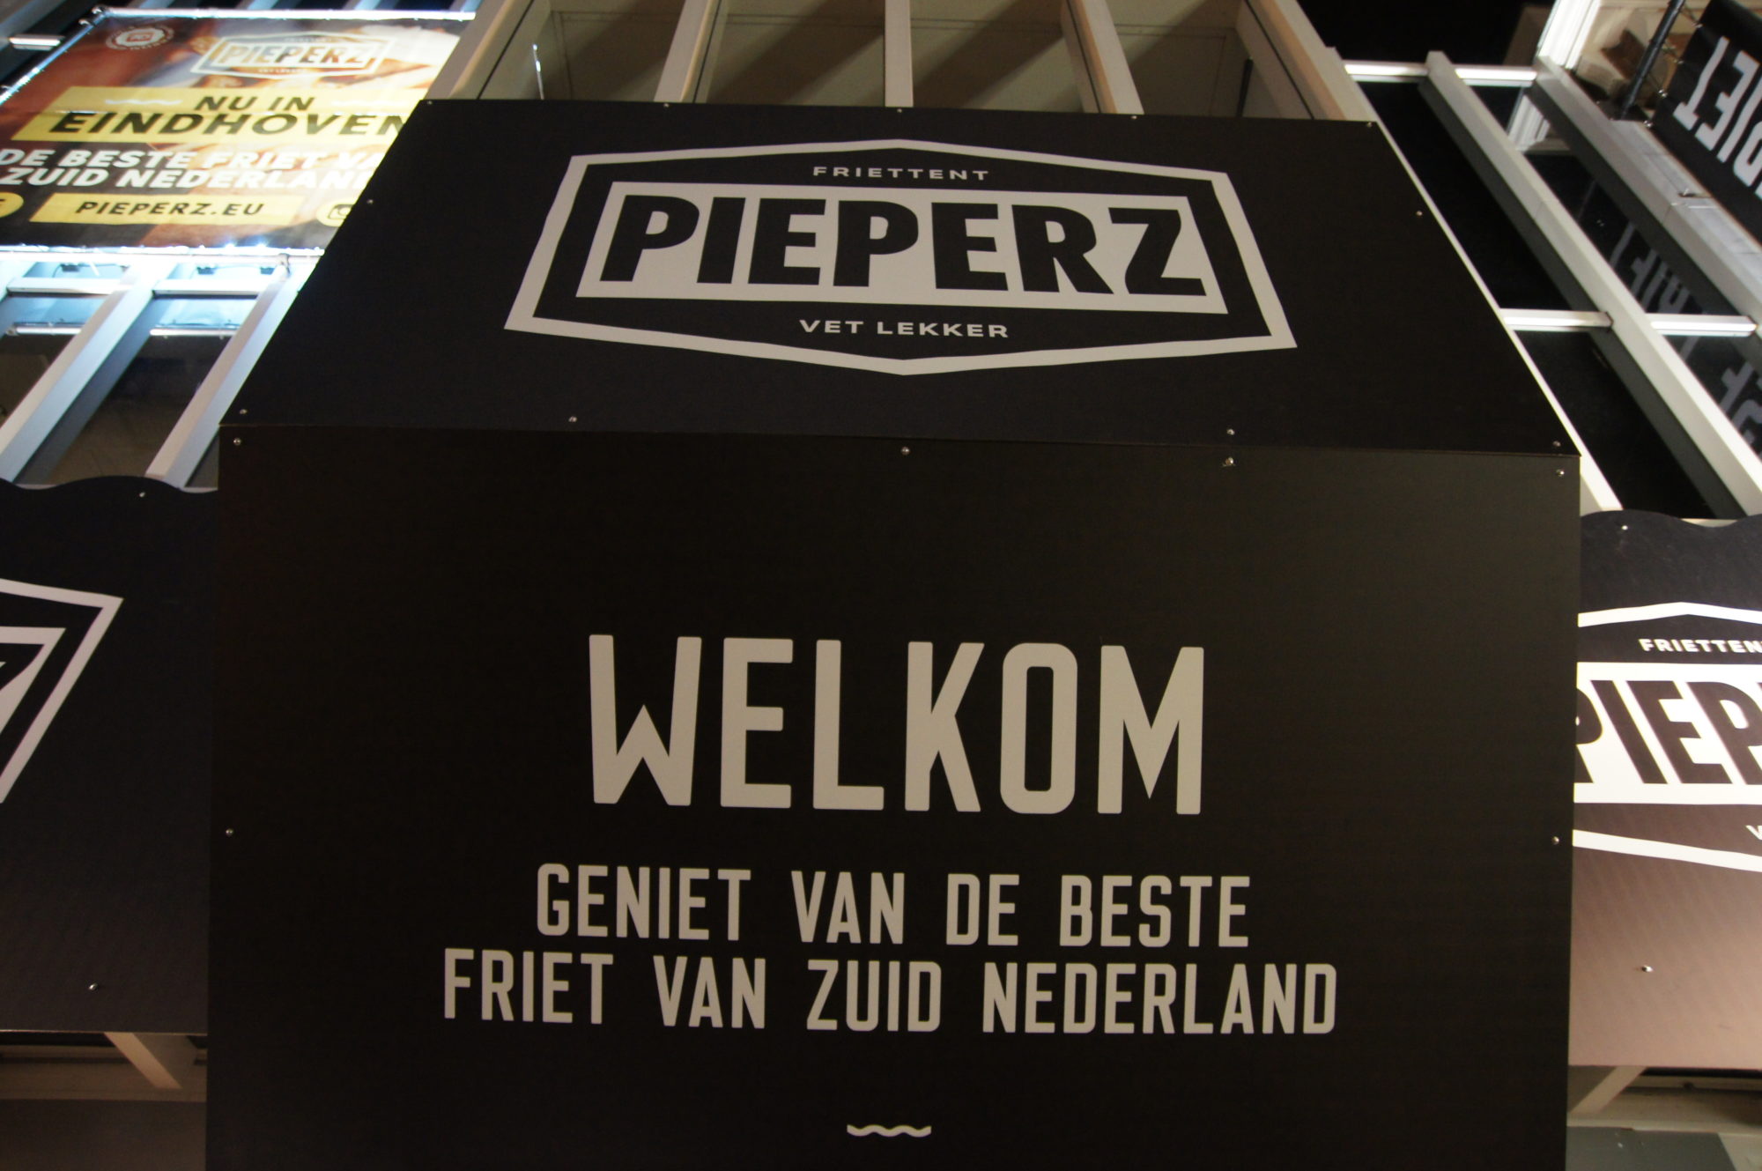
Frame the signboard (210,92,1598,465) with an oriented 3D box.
[{"bbox_3d":[0.041,-0.630,2.358,2.150,1.172,0.050,1,-44,-1],"label":"signboard"}]

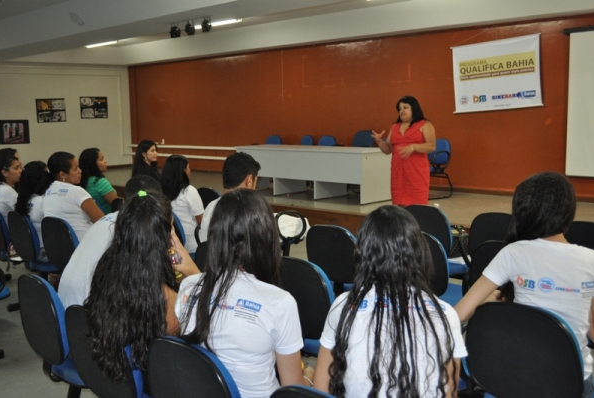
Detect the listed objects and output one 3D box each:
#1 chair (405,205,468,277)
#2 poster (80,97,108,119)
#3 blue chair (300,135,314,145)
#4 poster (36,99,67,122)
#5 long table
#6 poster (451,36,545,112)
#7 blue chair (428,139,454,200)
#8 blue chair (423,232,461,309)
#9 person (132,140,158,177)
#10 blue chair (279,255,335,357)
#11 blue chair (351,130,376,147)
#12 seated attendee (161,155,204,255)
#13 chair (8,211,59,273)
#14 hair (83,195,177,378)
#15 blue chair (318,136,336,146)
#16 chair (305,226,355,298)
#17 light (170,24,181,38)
[{"bbox_3d":[1.036,0.461,4.747,0.540,0.900,0.580,6,11,44],"label":"chair"},{"bbox_3d":[-5.048,-2.266,16.185,0.030,0.530,0.730,6,11,44],"label":"poster"},{"bbox_3d":[0.015,-0.698,11.843,0.580,0.910,0.560,-6,9,-31],"label":"blue chair"},{"bbox_3d":[-5.482,-1.978,14.524,0.020,0.513,0.671,6,11,43],"label":"poster"},{"bbox_3d":[0.188,-0.412,9.848,2.580,0.723,0.680,6,11,43],"label":"long table"},{"bbox_3d":[2.967,-1.851,9.738,1.460,1.020,0.040,1,7,45],"label":"poster"},{"bbox_3d":[1.922,-0.449,9.412,0.550,0.835,0.600,4,9,34],"label":"blue chair"},{"bbox_3d":[0.932,0.592,4.404,0.500,0.840,0.560,4,10,36],"label":"blue chair"},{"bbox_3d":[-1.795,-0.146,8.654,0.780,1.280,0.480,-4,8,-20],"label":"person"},{"bbox_3d":[0.179,0.684,3.218,0.540,0.900,0.580,6,11,44],"label":"blue chair"},{"bbox_3d":[0.901,-0.613,10.401,0.580,0.940,0.600,6,11,43],"label":"blue chair"},{"bbox_3d":[-0.750,0.260,5.207,0.460,1.250,0.750,6,11,44],"label":"seated attendee"},{"bbox_3d":[-2.138,0.499,5.604,0.500,0.840,0.560,6,10,42],"label":"chair"},{"bbox_3d":[-0.719,0.356,2.803,0.300,0.770,0.250,3,9,30],"label":"hair"},{"bbox_3d":[0.396,-0.647,11.408,0.560,0.910,0.580,6,11,44],"label":"blue chair"},{"bbox_3d":[0.374,0.568,4.674,0.500,0.840,0.560,5,10,38],"label":"chair"},{"bbox_3d":[-1.688,-2.334,9.016,0.160,0.200,0.190,6,11,44],"label":"light"}]

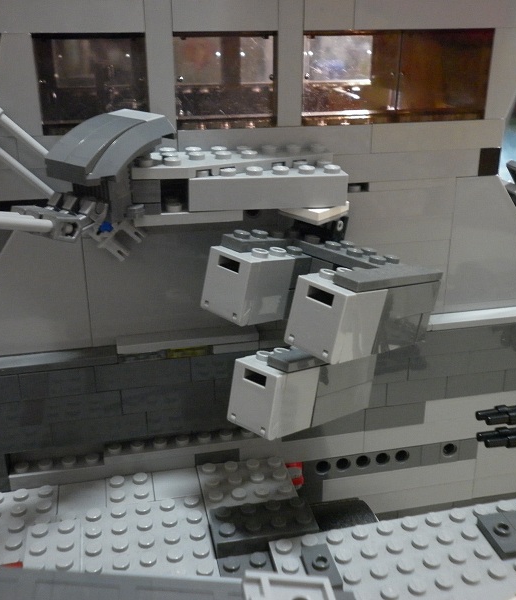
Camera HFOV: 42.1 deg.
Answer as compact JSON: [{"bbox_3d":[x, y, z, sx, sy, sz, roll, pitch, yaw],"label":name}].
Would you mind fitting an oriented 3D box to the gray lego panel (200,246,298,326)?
[{"bbox_3d":[-0.003,-0.005,0.199,0.016,0.021,0.019,23,19,37],"label":"gray lego panel"}]

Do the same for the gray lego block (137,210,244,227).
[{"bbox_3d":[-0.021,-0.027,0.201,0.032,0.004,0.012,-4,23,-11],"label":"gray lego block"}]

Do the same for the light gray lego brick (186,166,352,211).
[{"bbox_3d":[0.002,-0.035,0.205,0.048,0.011,0.016,-4,23,-11],"label":"light gray lego brick"}]

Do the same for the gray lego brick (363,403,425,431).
[{"bbox_3d":[0.051,0.042,0.257,0.024,0.010,0.008,-5,22,-11],"label":"gray lego brick"}]

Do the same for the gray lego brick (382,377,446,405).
[{"bbox_3d":[0.059,0.033,0.255,0.024,0.010,0.008,-5,21,-11],"label":"gray lego brick"}]

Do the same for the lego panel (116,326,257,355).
[{"bbox_3d":[-0.024,0.013,0.229,0.048,0.003,0.008,-5,21,-11],"label":"lego panel"}]

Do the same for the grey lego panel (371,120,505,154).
[{"bbox_3d":[0.060,-0.057,0.230,0.048,0.010,0.008,-5,21,-11],"label":"grey lego panel"}]

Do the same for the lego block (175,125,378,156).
[{"bbox_3d":[0.006,-0.051,0.220,0.064,0.010,0.008,-5,20,-11],"label":"lego block"}]

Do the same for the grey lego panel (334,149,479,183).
[{"bbox_3d":[0.048,-0.047,0.231,0.056,0.010,0.008,-5,21,-11],"label":"grey lego panel"}]

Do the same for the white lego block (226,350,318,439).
[{"bbox_3d":[0.005,0.028,0.198,0.016,0.020,0.019,17,14,39],"label":"white lego block"}]

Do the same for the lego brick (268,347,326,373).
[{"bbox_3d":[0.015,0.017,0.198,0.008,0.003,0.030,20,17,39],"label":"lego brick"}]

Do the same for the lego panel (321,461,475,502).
[{"bbox_3d":[0.056,0.070,0.268,0.064,0.010,0.008,-5,20,-11],"label":"lego panel"}]

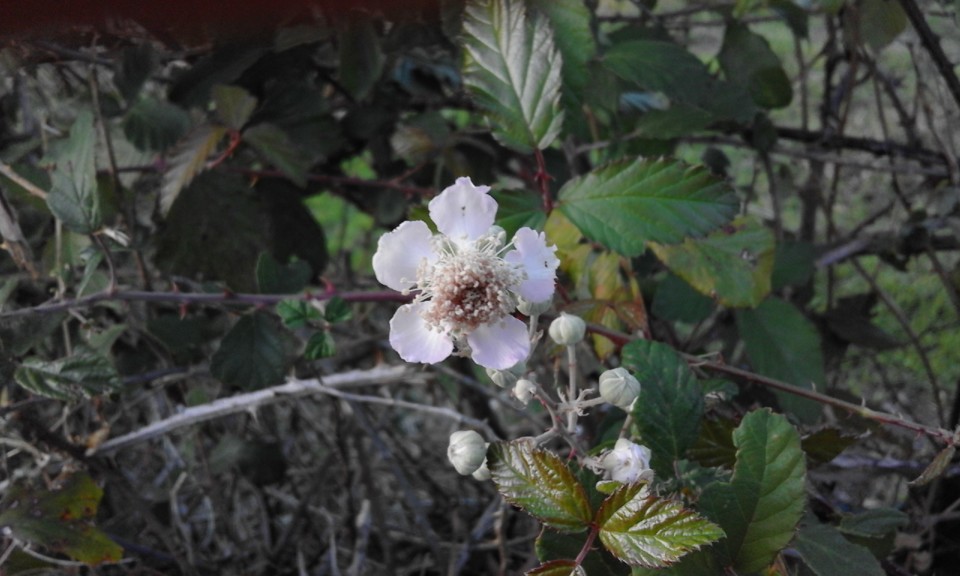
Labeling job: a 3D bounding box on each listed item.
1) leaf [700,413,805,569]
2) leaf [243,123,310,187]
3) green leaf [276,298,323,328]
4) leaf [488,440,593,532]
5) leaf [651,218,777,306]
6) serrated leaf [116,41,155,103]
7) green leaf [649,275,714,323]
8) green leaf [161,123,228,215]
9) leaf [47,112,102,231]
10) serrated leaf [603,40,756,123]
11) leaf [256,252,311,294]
[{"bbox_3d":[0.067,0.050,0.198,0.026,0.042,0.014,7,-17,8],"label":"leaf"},{"bbox_3d":[-0.079,-0.052,0.310,0.016,0.031,0.008,-50,0,-16],"label":"leaf"},{"bbox_3d":[-0.052,0.007,0.230,0.013,0.009,0.005,0,18,0],"label":"green leaf"},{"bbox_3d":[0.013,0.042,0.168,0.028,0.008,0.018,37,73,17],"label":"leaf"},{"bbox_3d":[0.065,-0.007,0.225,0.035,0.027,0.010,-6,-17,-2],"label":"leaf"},{"bbox_3d":[-0.172,-0.107,0.400,0.022,0.032,0.012,11,-21,-15],"label":"serrated leaf"},{"bbox_3d":[0.074,0.003,0.290,0.024,0.022,0.006,0,-6,0],"label":"green leaf"},{"bbox_3d":[-0.125,-0.052,0.350,0.018,0.012,0.051,36,65,-4],"label":"green leaf"},{"bbox_3d":[-0.172,-0.049,0.340,0.024,0.053,0.014,3,-10,-17],"label":"leaf"},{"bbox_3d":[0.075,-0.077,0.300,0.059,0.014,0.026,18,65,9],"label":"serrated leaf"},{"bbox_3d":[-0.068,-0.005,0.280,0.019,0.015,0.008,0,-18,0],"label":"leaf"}]

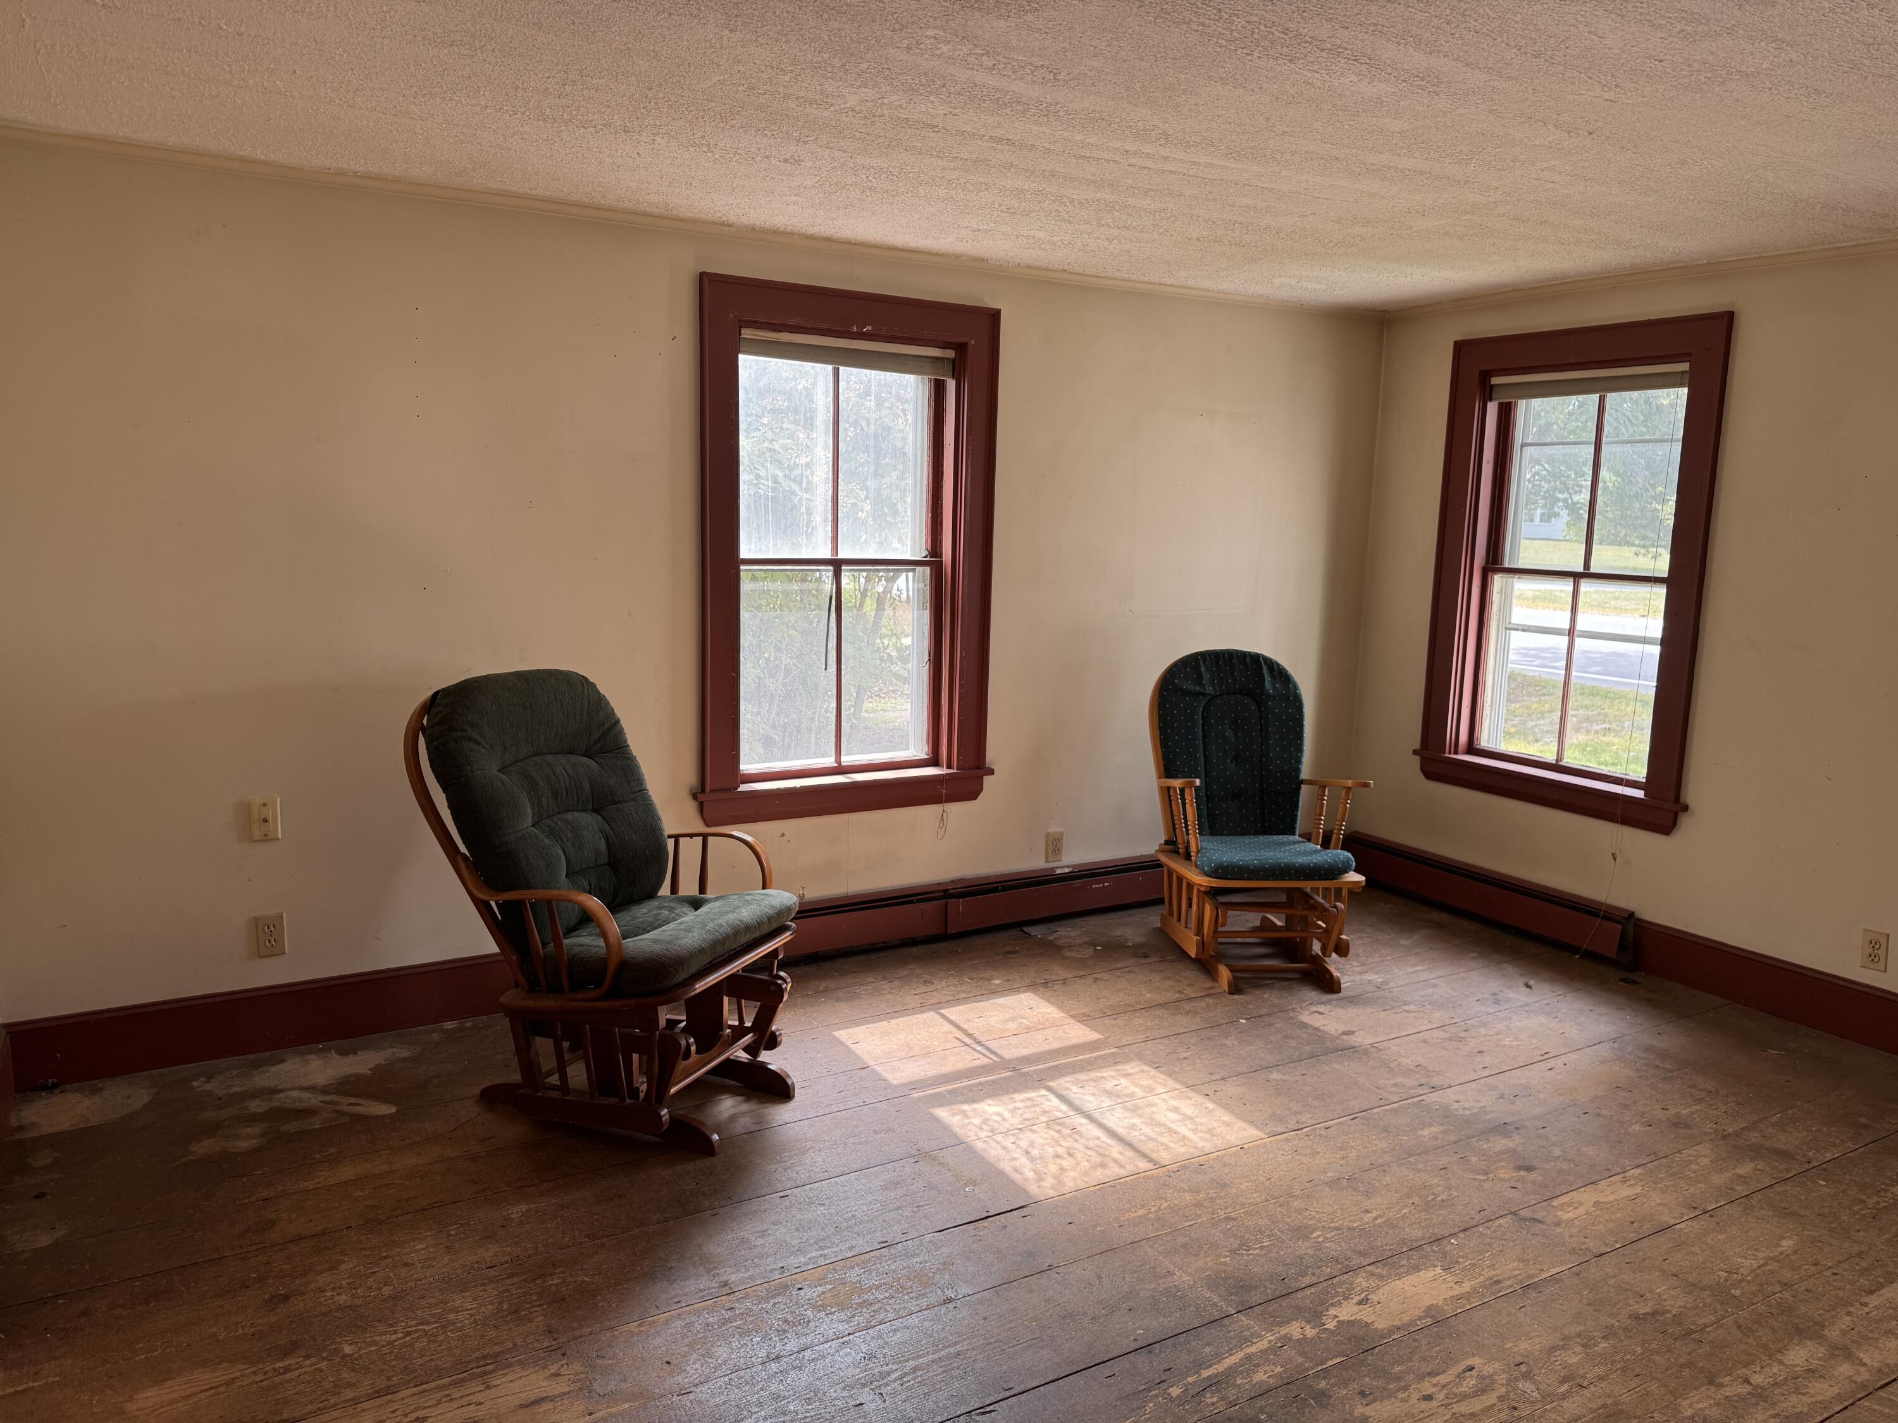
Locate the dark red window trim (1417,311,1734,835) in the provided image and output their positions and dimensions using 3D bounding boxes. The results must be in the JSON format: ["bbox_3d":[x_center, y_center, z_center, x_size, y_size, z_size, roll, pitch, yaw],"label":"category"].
[{"bbox_3d":[2.187,-0.498,4.715,0.130,1.691,1.101,-4,10,-30],"label":"dark red window trim"}]

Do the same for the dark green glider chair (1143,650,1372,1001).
[{"bbox_3d":[1.054,0.337,4.560,0.600,1.030,0.830,0,9,-6],"label":"dark green glider chair"}]

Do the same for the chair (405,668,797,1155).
[{"bbox_3d":[-0.832,0.463,3.318,0.850,1.060,0.640,5,9,23],"label":"chair"}]

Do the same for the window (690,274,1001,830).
[{"bbox_3d":[-0.317,-0.500,4.314,1.091,1.683,0.140,-4,10,-30],"label":"window"}]

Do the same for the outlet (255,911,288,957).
[{"bbox_3d":[-1.841,0.609,3.580,0.071,0.115,0.010,-4,10,-30],"label":"outlet"}]

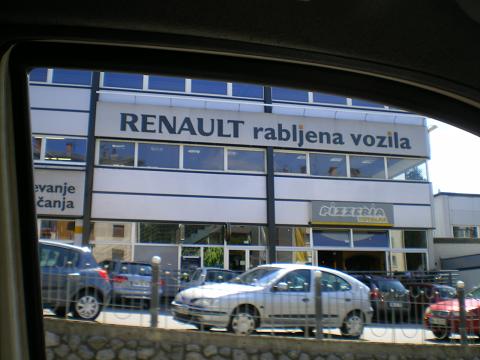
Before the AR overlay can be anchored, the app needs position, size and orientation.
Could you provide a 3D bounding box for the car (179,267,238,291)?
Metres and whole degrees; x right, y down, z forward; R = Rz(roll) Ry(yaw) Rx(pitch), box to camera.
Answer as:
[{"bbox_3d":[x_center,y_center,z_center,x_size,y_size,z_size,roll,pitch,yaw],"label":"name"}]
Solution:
[{"bbox_3d":[-1.050,3.870,18.750,1.690,1.450,4.000,6,-12,-17],"label":"car"}]

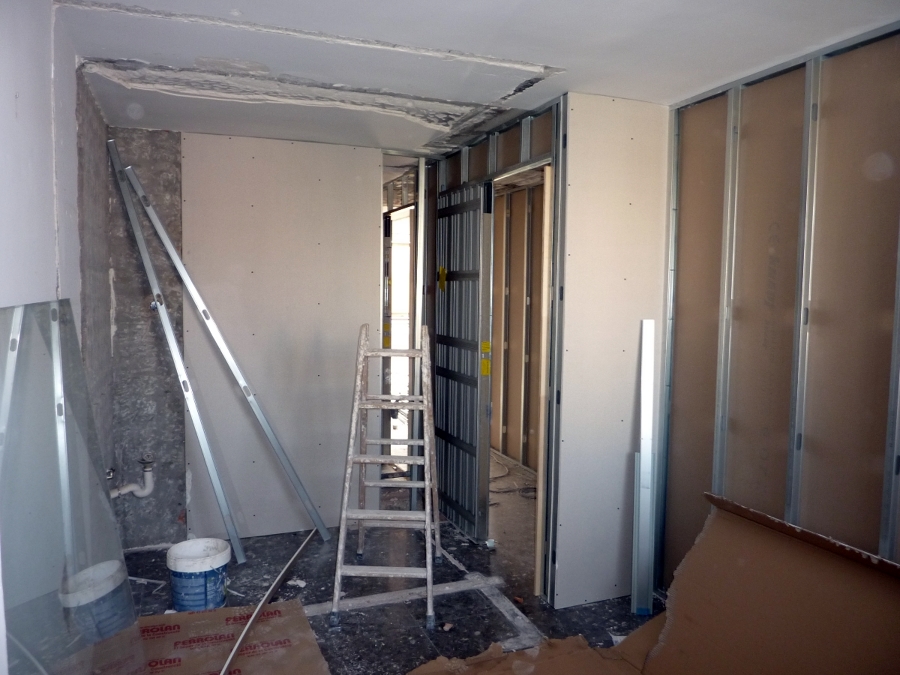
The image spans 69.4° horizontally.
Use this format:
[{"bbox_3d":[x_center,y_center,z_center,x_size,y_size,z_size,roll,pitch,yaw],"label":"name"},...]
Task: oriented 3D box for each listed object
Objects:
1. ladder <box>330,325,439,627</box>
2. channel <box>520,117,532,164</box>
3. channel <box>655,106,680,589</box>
[{"bbox_3d":[-0.292,0.621,3.347,0.480,1.390,0.790,1,4,3],"label":"ladder"},{"bbox_3d":[0.406,-1.048,3.473,0.050,0.245,0.040,-1,4,-22],"label":"channel"},{"bbox_3d":[1.103,0.096,3.301,0.050,2.470,0.042,-1,4,-22],"label":"channel"}]

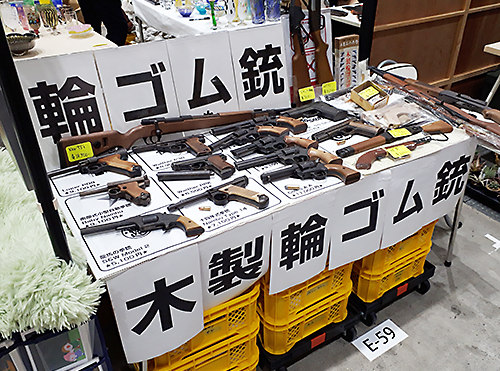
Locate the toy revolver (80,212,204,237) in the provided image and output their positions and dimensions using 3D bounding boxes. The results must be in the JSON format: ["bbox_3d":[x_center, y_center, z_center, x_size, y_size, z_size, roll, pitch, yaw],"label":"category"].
[{"bbox_3d":[-0.248,0.103,0.897,0.264,0.036,0.109,-11,30,-17],"label":"toy revolver"}]

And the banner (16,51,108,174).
[{"bbox_3d":[-0.570,-0.226,1.224,0.246,0.350,0.006,-20,23,-30],"label":"banner"}]

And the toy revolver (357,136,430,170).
[{"bbox_3d":[0.464,-0.106,1.241,0.293,0.030,0.085,-14,32,-19],"label":"toy revolver"}]

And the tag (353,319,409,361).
[{"bbox_3d":[0.495,0.585,1.480,0.205,0.003,0.099,-18,34,-27],"label":"tag"}]

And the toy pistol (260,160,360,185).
[{"bbox_3d":[0.176,-0.025,1.111,0.237,0.038,0.152,-19,33,-29],"label":"toy pistol"}]

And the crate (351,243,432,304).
[{"bbox_3d":[0.483,0.269,1.492,0.364,0.140,0.255,-19,33,-28],"label":"crate"}]

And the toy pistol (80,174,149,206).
[{"bbox_3d":[-0.348,0.029,1.037,0.187,0.032,0.121,-14,32,-21],"label":"toy pistol"}]

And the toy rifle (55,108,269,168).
[{"bbox_3d":[-0.224,-0.187,1.381,0.832,0.133,0.050,-12,25,-29],"label":"toy rifle"}]

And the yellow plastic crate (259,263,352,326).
[{"bbox_3d":[0.140,0.260,1.239,0.356,0.140,0.255,-19,33,-28],"label":"yellow plastic crate"}]

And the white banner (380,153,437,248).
[{"bbox_3d":[0.514,0.056,1.288,0.210,0.297,0.008,-18,34,-27],"label":"white banner"}]

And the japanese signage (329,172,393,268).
[{"bbox_3d":[0.334,0.112,1.201,0.210,0.290,0.015,-19,36,-26],"label":"japanese signage"}]

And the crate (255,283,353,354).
[{"bbox_3d":[0.143,0.376,1.303,0.356,0.140,0.255,-19,33,-28],"label":"crate"}]

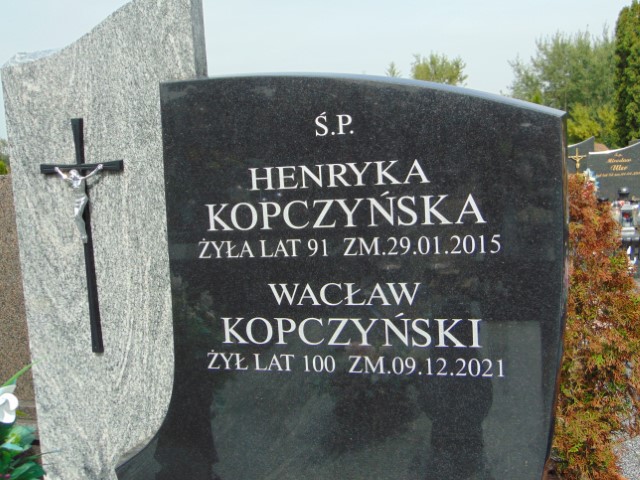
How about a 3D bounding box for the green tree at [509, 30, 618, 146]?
[{"bbox_3d":[9.572,-5.805,28.000,4.600,4.800,4.300,0,9,19],"label":"green tree"}]

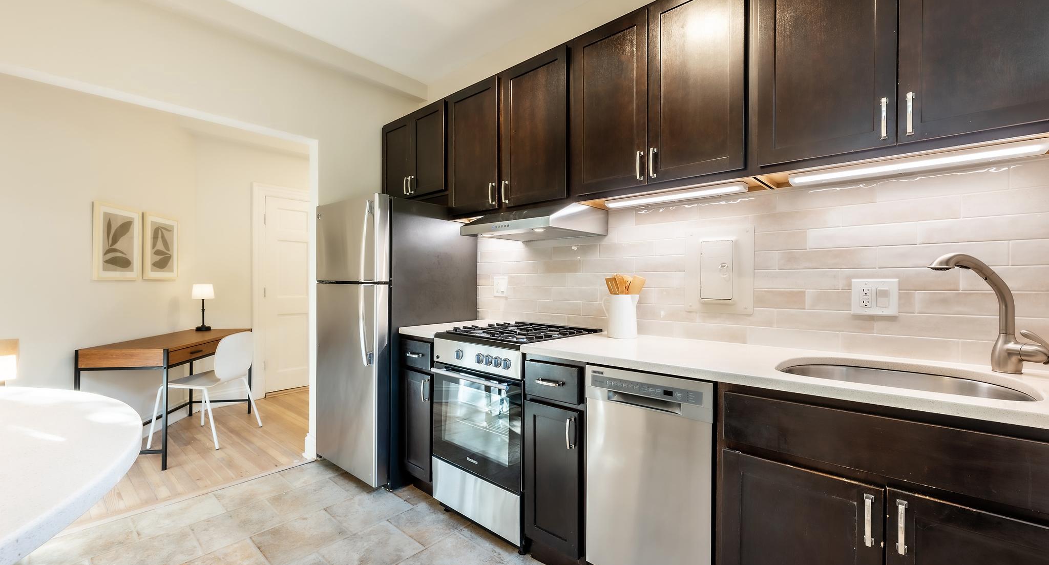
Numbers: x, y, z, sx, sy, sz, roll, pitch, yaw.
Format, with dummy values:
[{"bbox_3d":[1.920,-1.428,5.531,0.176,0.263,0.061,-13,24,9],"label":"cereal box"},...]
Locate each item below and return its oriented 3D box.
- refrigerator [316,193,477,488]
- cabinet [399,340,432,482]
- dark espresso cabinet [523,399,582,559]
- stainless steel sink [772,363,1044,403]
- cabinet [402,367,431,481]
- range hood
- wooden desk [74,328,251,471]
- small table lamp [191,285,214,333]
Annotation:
[{"bbox_3d":[-0.853,0.354,2.723,0.720,1.671,0.780,0,0,40],"label":"refrigerator"},{"bbox_3d":[-0.390,0.699,2.438,0.305,0.800,0.620,0,0,40],"label":"cabinet"},{"bbox_3d":[0.298,0.777,1.856,0.277,0.575,0.615,0,0,40],"label":"dark espresso cabinet"},{"bbox_3d":[1.071,0.384,1.203,0.540,0.195,0.440,0,0,40],"label":"stainless steel sink"},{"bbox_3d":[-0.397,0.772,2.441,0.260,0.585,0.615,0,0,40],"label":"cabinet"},{"bbox_3d":[0.049,-0.318,2.182,0.602,0.131,0.487,0,0,40],"label":"range hood"},{"bbox_3d":[-2.617,0.806,3.107,0.495,0.766,1.140,0,0,-11],"label":"wooden desk"},{"bbox_3d":[-2.815,0.223,3.570,0.165,0.410,0.165,0,0,-11],"label":"small table lamp"}]

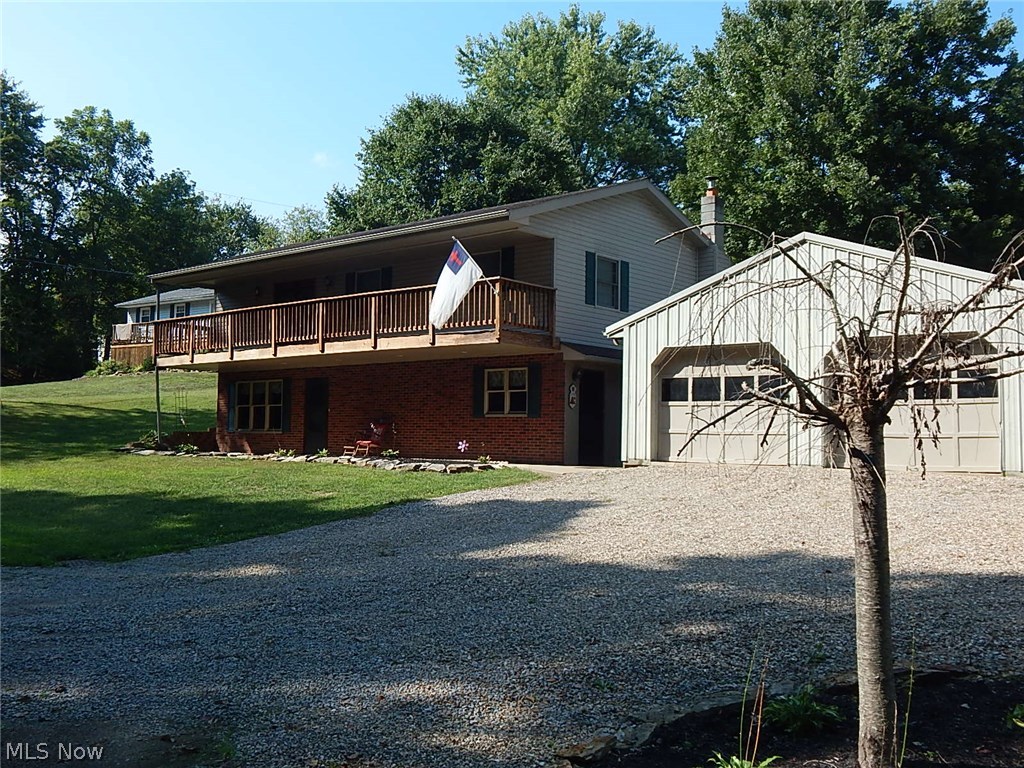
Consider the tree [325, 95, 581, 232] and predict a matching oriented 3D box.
[{"bbox_3d":[-2.427,-5.548,40.288,10.180,12.270,10.000,0,-3,0],"label":"tree"}]

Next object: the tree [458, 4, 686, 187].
[{"bbox_3d":[2.837,-8.720,47.438,10.650,18.690,10.700,0,-3,0],"label":"tree"}]

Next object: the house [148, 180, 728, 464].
[{"bbox_3d":[-1.954,-1.352,26.174,13.043,6.547,9.084,-2,-3,41],"label":"house"}]

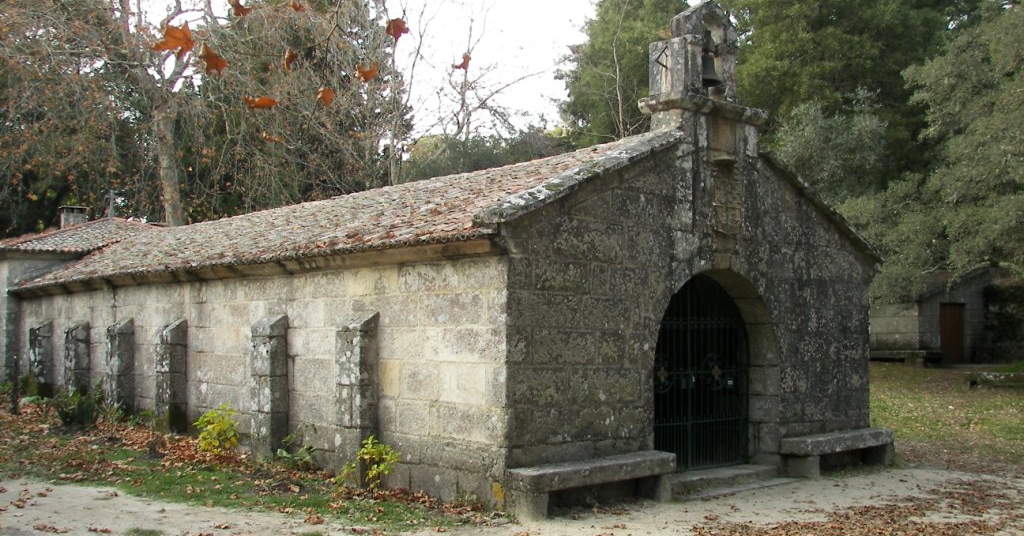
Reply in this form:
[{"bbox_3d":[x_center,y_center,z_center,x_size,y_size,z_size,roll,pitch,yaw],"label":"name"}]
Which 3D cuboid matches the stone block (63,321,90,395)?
[{"bbox_3d":[-7.613,1.642,18.612,0.253,1.444,0.495,3,-5,-41],"label":"stone block"}]

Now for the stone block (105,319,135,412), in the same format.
[{"bbox_3d":[-6.271,1.582,17.050,0.263,1.545,0.475,3,-5,-41],"label":"stone block"}]

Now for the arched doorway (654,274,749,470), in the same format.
[{"bbox_3d":[2.087,1.205,12.503,2.192,2.293,0.081,3,-5,-41],"label":"arched doorway"}]

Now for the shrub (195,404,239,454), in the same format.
[{"bbox_3d":[-3.866,2.108,13.958,0.576,0.641,0.518,3,-5,-41],"label":"shrub"}]

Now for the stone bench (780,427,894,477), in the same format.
[{"bbox_3d":[4.052,2.281,13.254,1.989,0.449,0.398,3,-5,-41],"label":"stone bench"}]

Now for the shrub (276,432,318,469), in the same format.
[{"bbox_3d":[-2.605,2.195,12.892,0.484,0.460,0.435,3,-5,-41],"label":"shrub"}]

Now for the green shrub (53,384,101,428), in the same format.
[{"bbox_3d":[-6.773,2.147,16.585,0.747,0.669,0.672,3,-5,-41],"label":"green shrub"}]

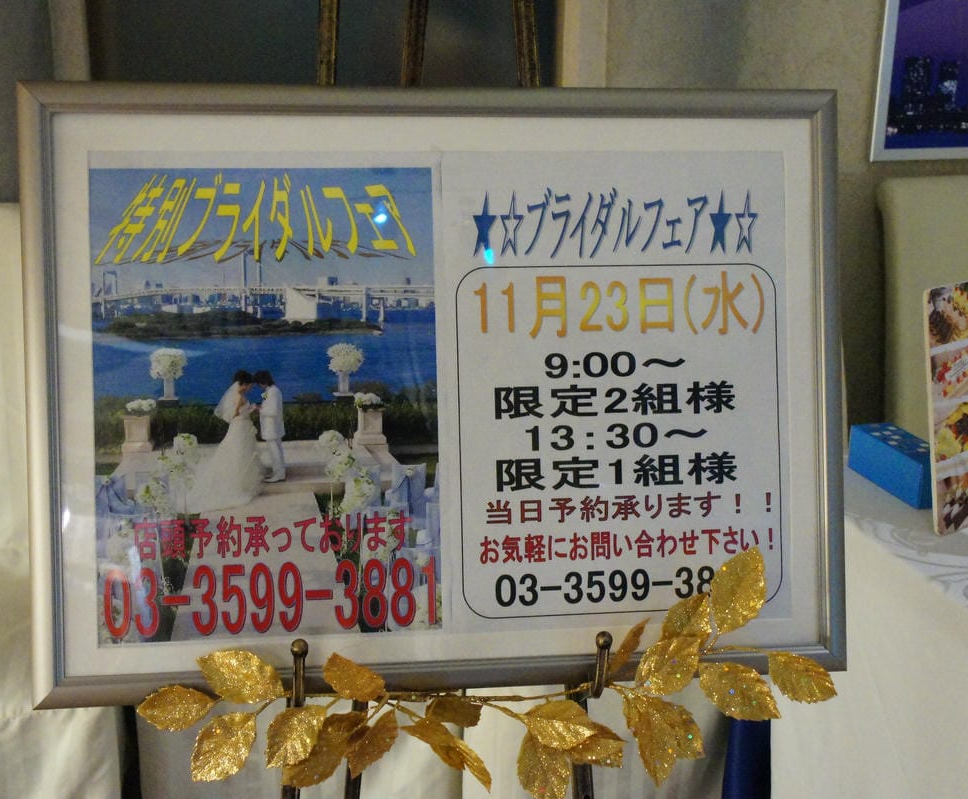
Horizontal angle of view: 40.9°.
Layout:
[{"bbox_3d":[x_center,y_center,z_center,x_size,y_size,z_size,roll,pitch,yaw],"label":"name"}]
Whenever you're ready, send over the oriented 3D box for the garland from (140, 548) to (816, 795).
[{"bbox_3d":[0.012,0.233,1.072,0.577,0.208,0.110,-1,8,-7],"label":"garland"}]

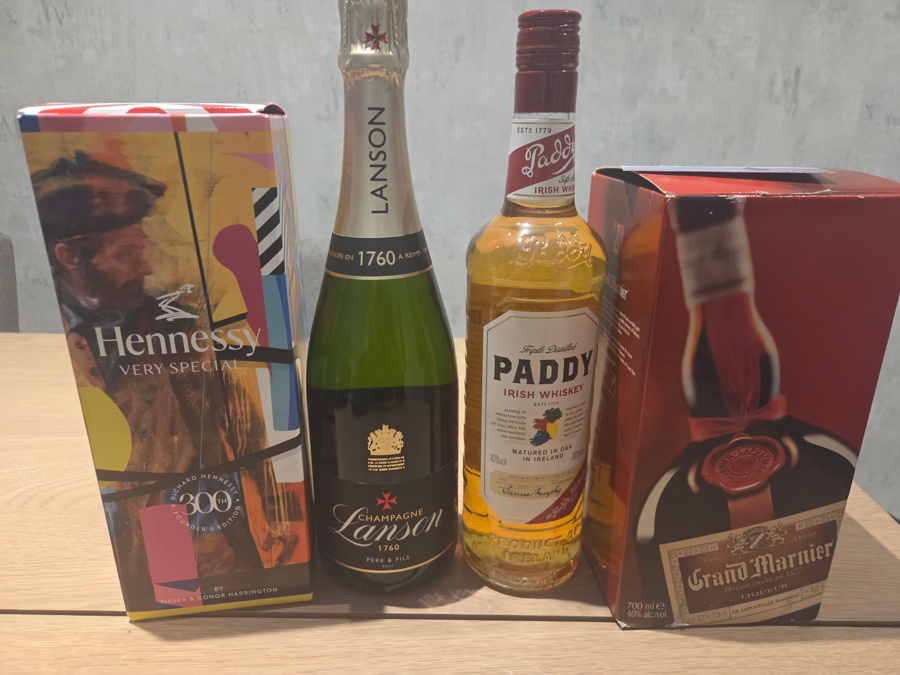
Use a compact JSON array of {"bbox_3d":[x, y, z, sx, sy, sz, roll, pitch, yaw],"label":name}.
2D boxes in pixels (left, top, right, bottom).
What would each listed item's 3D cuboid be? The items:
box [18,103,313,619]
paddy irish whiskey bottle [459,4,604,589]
[{"bbox_3d":[-0.137,0.014,0.340,0.102,0.268,0.091,-3,20,-9],"label":"box"},{"bbox_3d":[0.047,-0.006,0.336,0.075,0.311,0.075,-1,19,-5],"label":"paddy irish whiskey bottle"}]

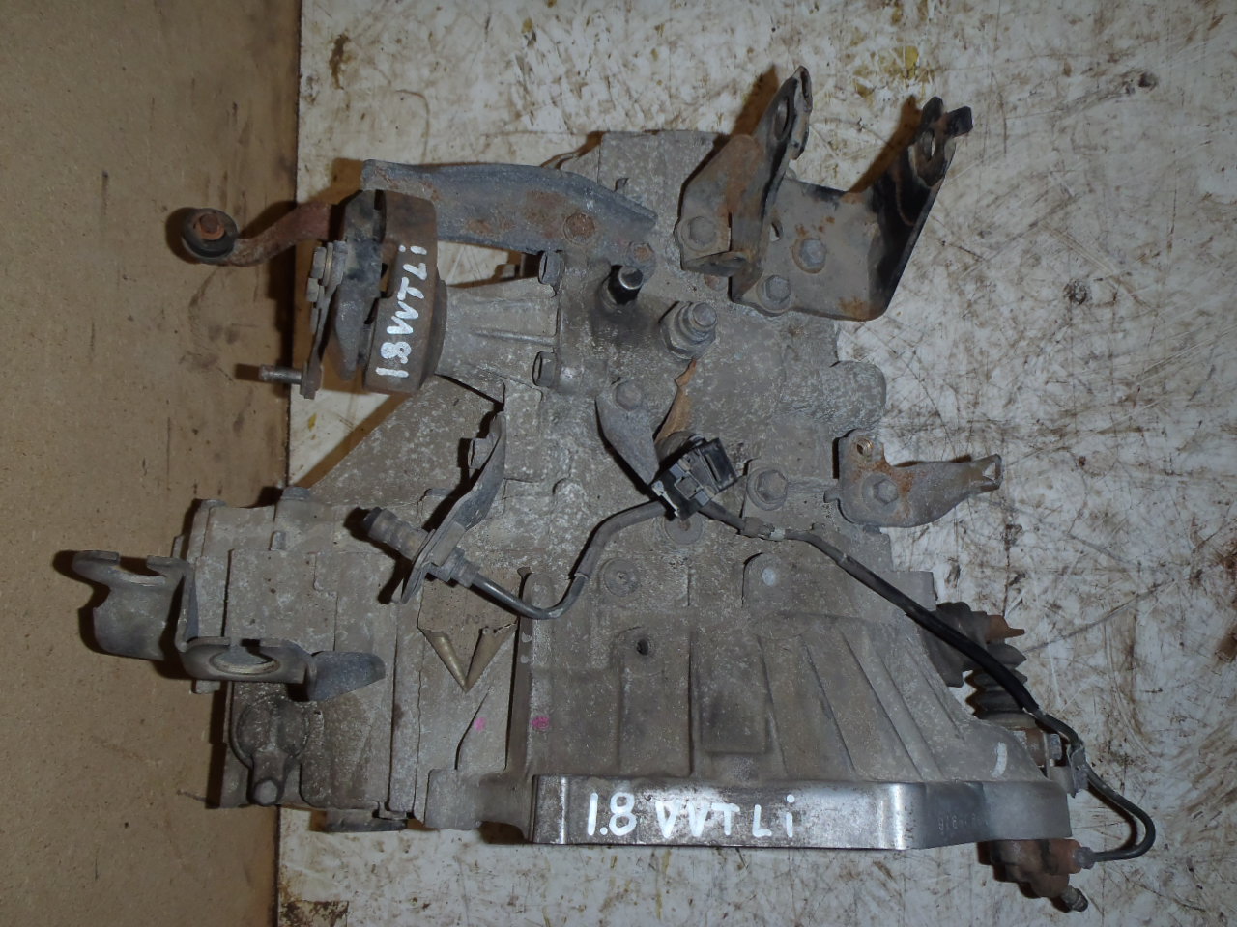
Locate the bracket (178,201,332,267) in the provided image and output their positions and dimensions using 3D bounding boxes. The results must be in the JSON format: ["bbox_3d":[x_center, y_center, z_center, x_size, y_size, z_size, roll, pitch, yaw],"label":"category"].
[{"bbox_3d":[-0.222,-0.140,0.615,0.090,0.034,0.034,-7,87,0],"label":"bracket"}]

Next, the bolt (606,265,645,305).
[{"bbox_3d":[0.003,-0.090,0.510,0.017,0.026,0.017,0,78,-15],"label":"bolt"}]

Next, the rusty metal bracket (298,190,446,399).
[{"bbox_3d":[-0.129,-0.087,0.535,0.062,0.065,0.102,5,87,0],"label":"rusty metal bracket"}]

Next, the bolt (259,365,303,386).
[{"bbox_3d":[-0.192,-0.050,0.570,0.025,0.010,0.010,0,90,-5],"label":"bolt"}]

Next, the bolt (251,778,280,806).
[{"bbox_3d":[-0.199,0.186,0.565,0.017,0.011,0.017,0,87,0],"label":"bolt"}]

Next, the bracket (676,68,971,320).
[{"bbox_3d":[0.105,-0.141,0.540,0.140,0.070,0.115,7,87,0],"label":"bracket"}]

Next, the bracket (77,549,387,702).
[{"bbox_3d":[-0.219,0.090,0.575,0.165,0.060,0.078,-6,87,0],"label":"bracket"}]

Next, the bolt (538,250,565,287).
[{"bbox_3d":[-0.035,-0.101,0.520,0.014,0.018,0.018,0,90,-12],"label":"bolt"}]

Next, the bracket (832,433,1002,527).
[{"bbox_3d":[0.162,0.009,0.545,0.088,0.022,0.049,2,87,0],"label":"bracket"}]

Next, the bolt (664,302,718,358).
[{"bbox_3d":[0.036,-0.068,0.510,0.025,0.026,0.025,0,78,-15],"label":"bolt"}]

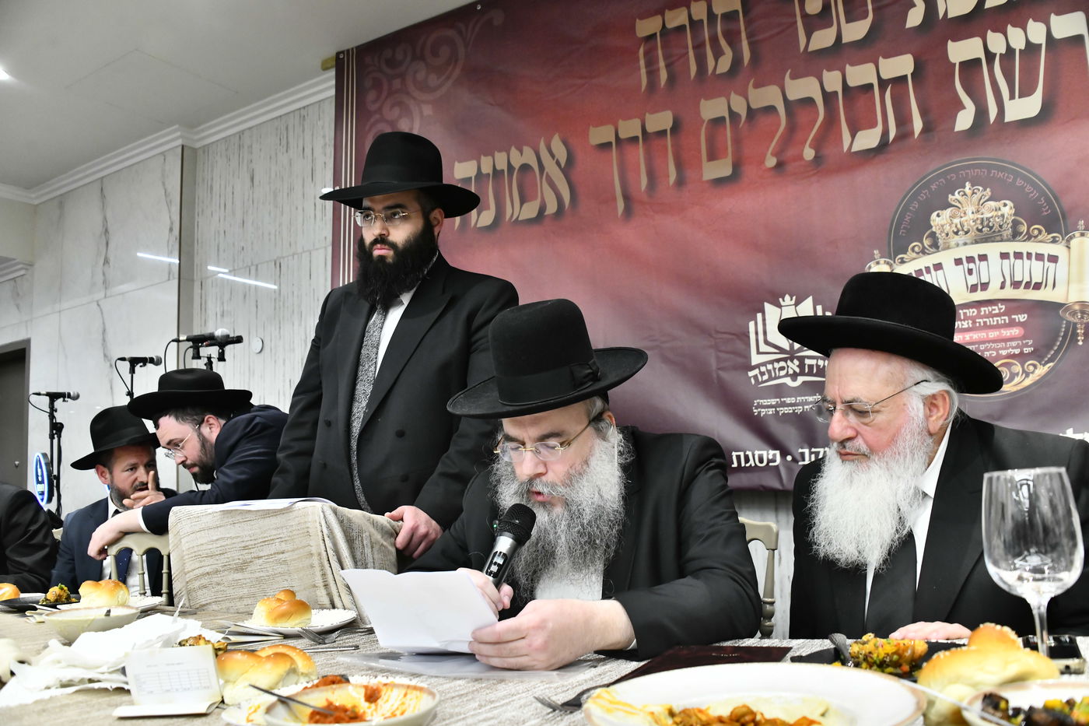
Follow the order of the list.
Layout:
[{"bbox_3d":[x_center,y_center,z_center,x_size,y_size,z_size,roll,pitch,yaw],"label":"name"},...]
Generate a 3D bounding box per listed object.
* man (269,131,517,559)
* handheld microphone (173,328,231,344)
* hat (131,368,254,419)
[{"bbox_3d":[-0.285,0.336,1.869,0.580,1.802,0.420,-7,-9,30],"label":"man"},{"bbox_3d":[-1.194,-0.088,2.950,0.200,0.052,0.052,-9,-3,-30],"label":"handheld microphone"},{"bbox_3d":[-1.044,0.093,2.500,0.370,0.135,0.330,-4,-5,-29],"label":"hat"}]

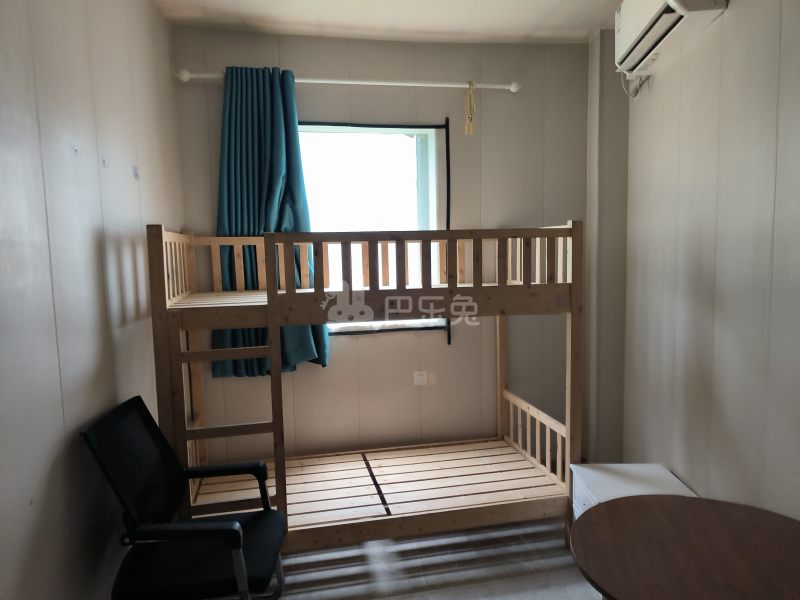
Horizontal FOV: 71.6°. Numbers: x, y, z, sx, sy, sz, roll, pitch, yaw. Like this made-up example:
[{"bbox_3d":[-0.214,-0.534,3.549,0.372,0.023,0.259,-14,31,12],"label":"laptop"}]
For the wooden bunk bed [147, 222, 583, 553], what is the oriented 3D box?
[{"bbox_3d":[-0.154,0.443,2.992,1.970,1.658,0.911,-2,5,-13],"label":"wooden bunk bed"}]

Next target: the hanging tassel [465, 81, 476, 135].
[{"bbox_3d":[0.444,-1.211,3.494,0.066,0.329,0.050,-2,6,-12],"label":"hanging tassel"}]

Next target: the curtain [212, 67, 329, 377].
[{"bbox_3d":[-0.776,-0.436,3.219,0.668,1.749,0.150,-2,5,-11],"label":"curtain"}]

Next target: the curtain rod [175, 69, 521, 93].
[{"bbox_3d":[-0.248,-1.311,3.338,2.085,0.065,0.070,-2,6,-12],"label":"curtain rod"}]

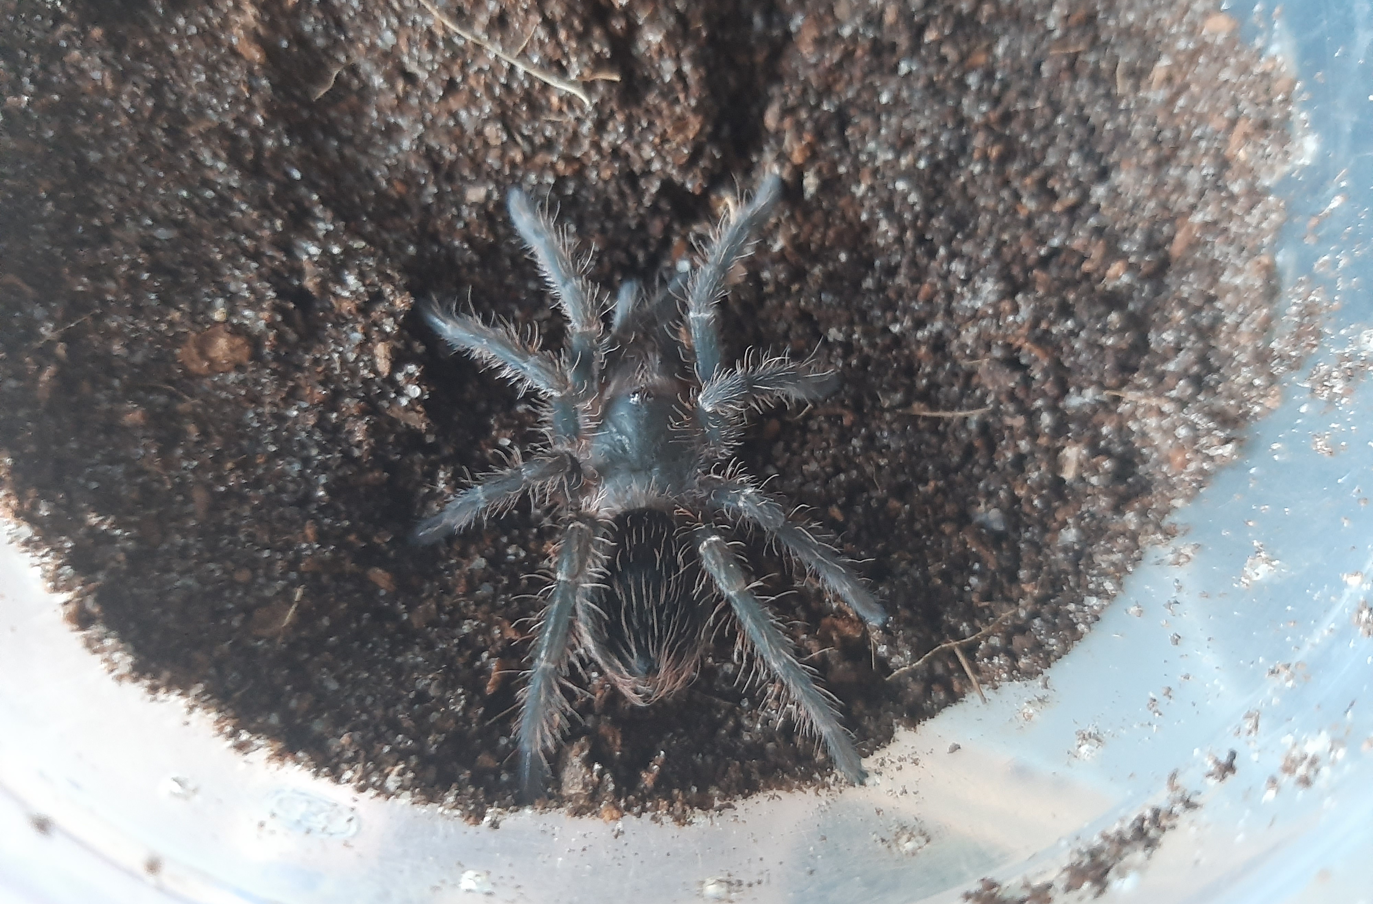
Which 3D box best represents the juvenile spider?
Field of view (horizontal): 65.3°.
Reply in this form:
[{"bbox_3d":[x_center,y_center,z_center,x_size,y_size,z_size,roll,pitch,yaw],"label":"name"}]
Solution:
[{"bbox_3d":[-0.002,0.002,0.078,0.036,0.012,0.048,-1,83,-4],"label":"juvenile spider"}]

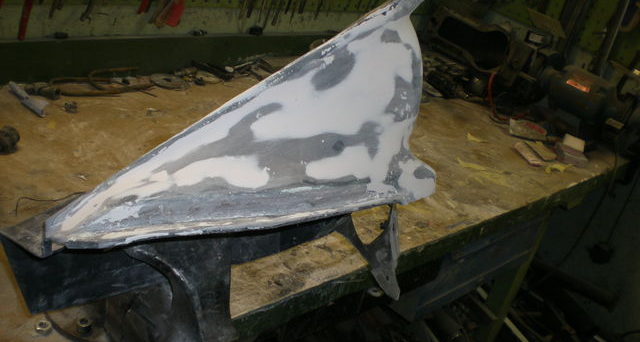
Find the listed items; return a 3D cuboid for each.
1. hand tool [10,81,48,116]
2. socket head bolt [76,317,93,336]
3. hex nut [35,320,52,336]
[{"bbox_3d":[-0.592,-0.155,1.441,0.036,0.021,0.155,-12,37,-45],"label":"hand tool"},{"bbox_3d":[-0.286,0.189,0.855,0.018,0.012,0.018,-12,37,-45],"label":"socket head bolt"},{"bbox_3d":[-0.337,0.193,0.857,0.019,0.009,0.020,35,31,33],"label":"hex nut"}]

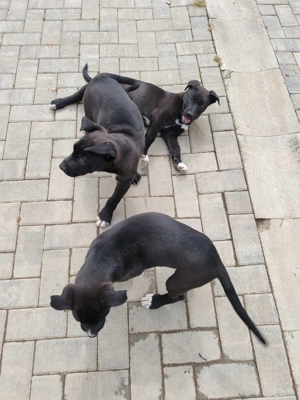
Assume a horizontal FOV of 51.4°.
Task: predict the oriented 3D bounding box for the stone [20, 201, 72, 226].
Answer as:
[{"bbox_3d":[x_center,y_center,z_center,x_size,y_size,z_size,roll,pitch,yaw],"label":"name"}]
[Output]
[{"bbox_3d":[-0.413,0.063,1.266,0.200,0.060,0.099,-3,64,-3],"label":"stone"}]

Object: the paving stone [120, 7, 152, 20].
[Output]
[{"bbox_3d":[-0.082,-1.043,1.792,0.199,0.060,0.098,-3,64,-3],"label":"paving stone"}]

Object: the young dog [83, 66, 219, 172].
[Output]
[{"bbox_3d":[-0.046,-0.371,1.277,0.600,0.310,0.310,30,67,12],"label":"young dog"}]

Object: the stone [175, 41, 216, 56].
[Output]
[{"bbox_3d":[0.254,-0.797,1.694,0.200,0.060,0.099,-2,64,-2],"label":"stone"}]

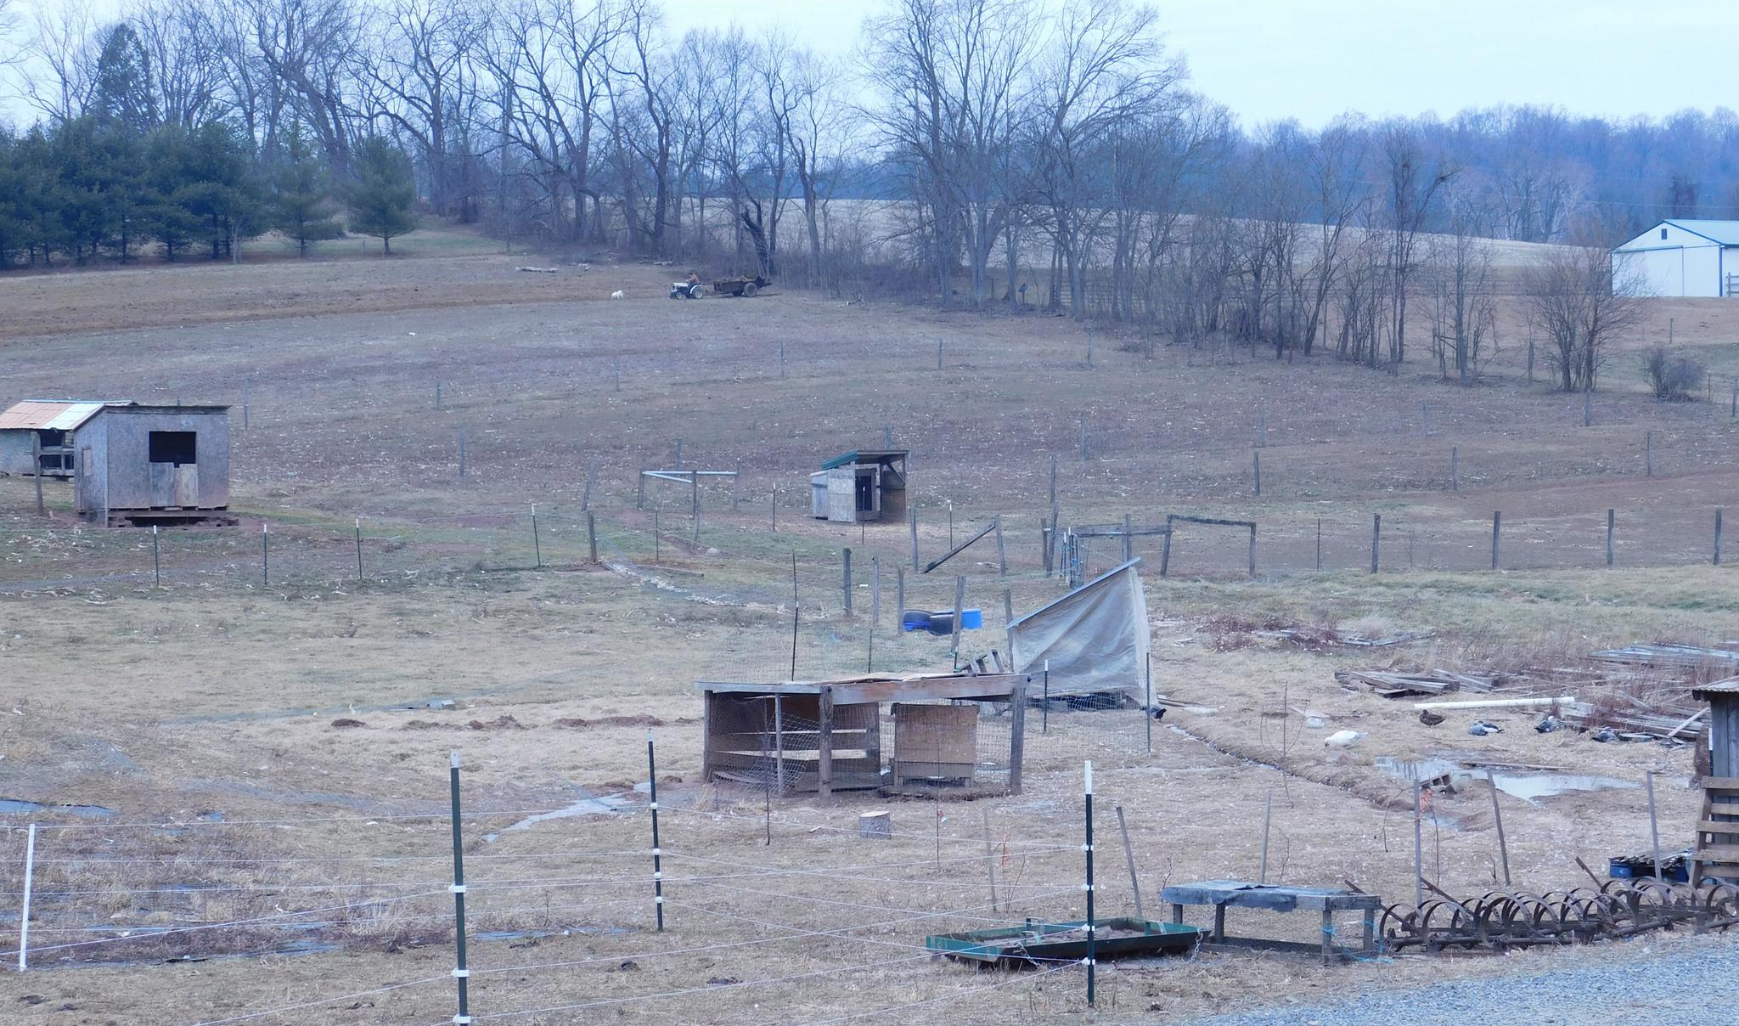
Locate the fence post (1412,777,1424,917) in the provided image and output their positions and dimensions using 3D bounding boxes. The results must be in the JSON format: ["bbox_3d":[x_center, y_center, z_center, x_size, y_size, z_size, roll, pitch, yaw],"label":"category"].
[{"bbox_3d":[4.172,2.529,25.200,0.055,1.030,0.055,-2,1,0],"label":"fence post"}]

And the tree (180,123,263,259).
[{"bbox_3d":[-47.685,-23.771,245.000,6.300,10.200,6.300,0,1,0],"label":"tree"}]

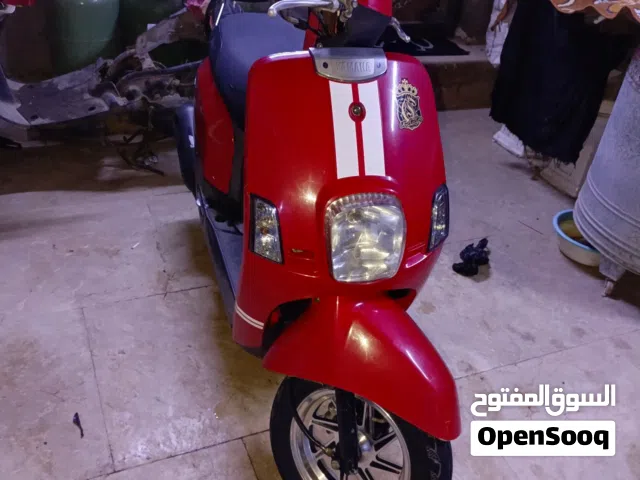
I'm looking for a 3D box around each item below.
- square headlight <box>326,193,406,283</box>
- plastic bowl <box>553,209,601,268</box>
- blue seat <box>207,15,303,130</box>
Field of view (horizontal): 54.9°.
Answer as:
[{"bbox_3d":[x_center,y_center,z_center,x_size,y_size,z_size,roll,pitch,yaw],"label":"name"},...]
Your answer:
[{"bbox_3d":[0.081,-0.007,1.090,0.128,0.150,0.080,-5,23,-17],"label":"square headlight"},{"bbox_3d":[1.034,0.006,2.341,0.322,0.088,0.322,5,33,-3],"label":"plastic bowl"},{"bbox_3d":[-0.128,-0.436,1.632,0.280,0.190,0.590,-5,35,-17],"label":"blue seat"}]

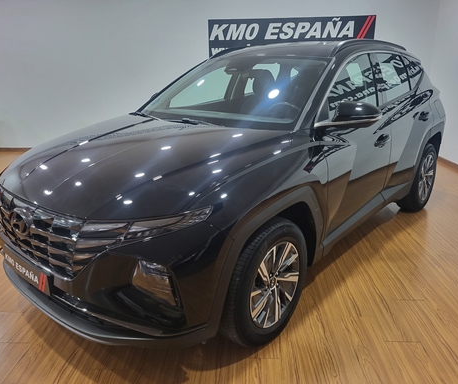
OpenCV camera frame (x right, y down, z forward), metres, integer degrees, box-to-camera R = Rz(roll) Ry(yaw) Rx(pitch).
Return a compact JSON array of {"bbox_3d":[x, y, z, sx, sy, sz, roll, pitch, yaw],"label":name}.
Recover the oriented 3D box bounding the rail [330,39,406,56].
[{"bbox_3d":[1.176,-1.165,3.126,0.070,0.130,1.530,14,23,39],"label":"rail"}]

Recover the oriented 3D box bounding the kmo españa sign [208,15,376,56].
[{"bbox_3d":[1.022,-2.560,6.398,2.720,0.620,0.030,1,18,5],"label":"kmo españa sign"}]

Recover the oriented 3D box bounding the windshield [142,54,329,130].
[{"bbox_3d":[-0.014,-0.743,2.768,1.440,0.140,0.910,14,54,39],"label":"windshield"}]

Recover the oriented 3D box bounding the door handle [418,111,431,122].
[{"bbox_3d":[1.789,-0.685,3.511,0.060,0.060,0.240,14,23,39],"label":"door handle"}]

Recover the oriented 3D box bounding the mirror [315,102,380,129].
[{"bbox_3d":[0.686,-0.428,2.167,0.250,0.180,0.270,14,23,39],"label":"mirror"}]

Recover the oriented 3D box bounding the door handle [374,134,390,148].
[{"bbox_3d":[1.105,-0.367,2.782,0.060,0.060,0.240,14,23,39],"label":"door handle"}]

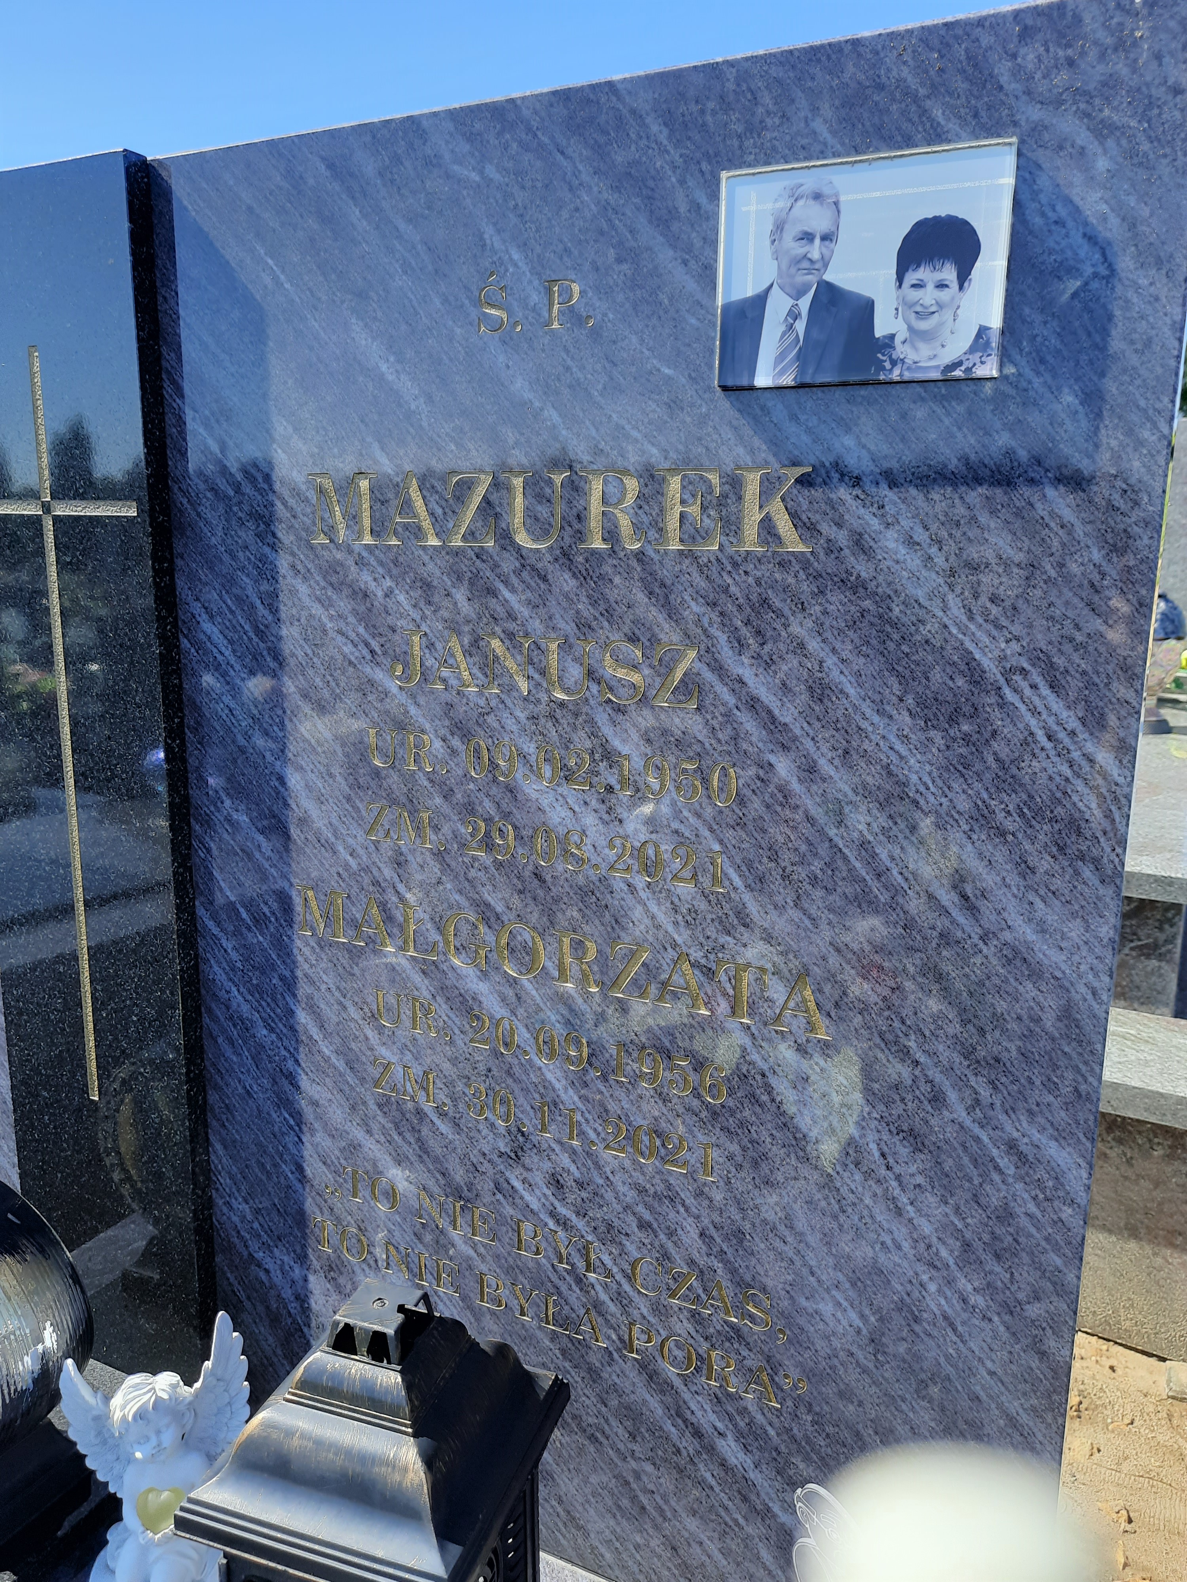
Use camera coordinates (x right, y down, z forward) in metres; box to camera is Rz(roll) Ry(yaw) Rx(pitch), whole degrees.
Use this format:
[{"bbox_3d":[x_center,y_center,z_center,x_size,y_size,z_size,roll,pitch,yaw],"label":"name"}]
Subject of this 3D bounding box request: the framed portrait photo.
[{"bbox_3d":[0.140,-0.276,0.607,0.152,0.113,0.011,6,13,25],"label":"framed portrait photo"}]

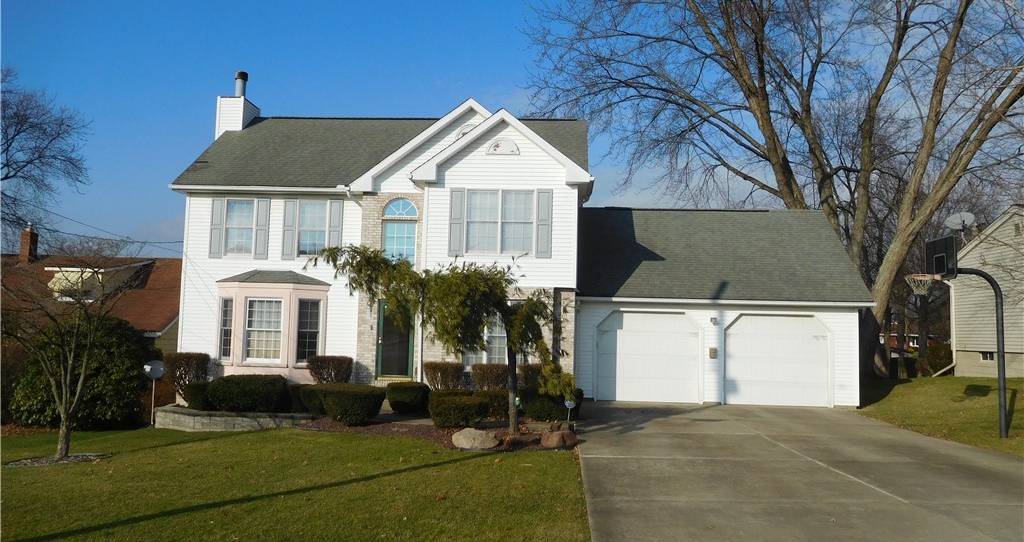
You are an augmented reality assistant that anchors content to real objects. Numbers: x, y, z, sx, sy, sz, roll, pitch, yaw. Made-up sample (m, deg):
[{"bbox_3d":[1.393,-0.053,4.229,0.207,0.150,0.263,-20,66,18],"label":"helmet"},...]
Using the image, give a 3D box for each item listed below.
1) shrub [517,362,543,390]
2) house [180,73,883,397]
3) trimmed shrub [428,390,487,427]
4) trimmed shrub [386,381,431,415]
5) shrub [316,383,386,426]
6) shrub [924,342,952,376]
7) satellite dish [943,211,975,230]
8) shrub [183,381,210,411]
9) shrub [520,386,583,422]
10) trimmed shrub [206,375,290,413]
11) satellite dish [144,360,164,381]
[{"bbox_3d":[0.612,2.647,17.292,0.984,1.005,0.950,1,-5,0],"label":"shrub"},{"bbox_3d":[0.105,-1.297,22.212,18.800,10.050,9.050,1,-5,4],"label":"house"},{"bbox_3d":[-0.992,2.566,13.500,1.068,0.600,0.950,1,-5,4],"label":"trimmed shrub"},{"bbox_3d":[-2.210,2.677,15.628,0.911,0.618,0.920,1,-5,0],"label":"trimmed shrub"},{"bbox_3d":[-3.003,2.525,13.859,1.318,0.680,1.150,1,-5,4],"label":"shrub"},{"bbox_3d":[14.276,2.911,24.471,1.000,1.111,1.000,1,-5,0],"label":"shrub"},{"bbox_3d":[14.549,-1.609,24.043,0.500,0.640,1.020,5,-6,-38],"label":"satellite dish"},{"bbox_3d":[-7.207,2.865,17.021,0.762,0.700,0.720,1,-5,4],"label":"shrub"},{"bbox_3d":[0.813,2.721,15.279,1.265,0.615,1.100,1,-5,0],"label":"shrub"},{"bbox_3d":[-6.478,3.011,18.101,1.974,0.856,1.100,1,-5,0],"label":"trimmed shrub"},{"bbox_3d":[-8.267,2.301,17.100,0.530,0.500,0.330,1,-18,3],"label":"satellite dish"}]

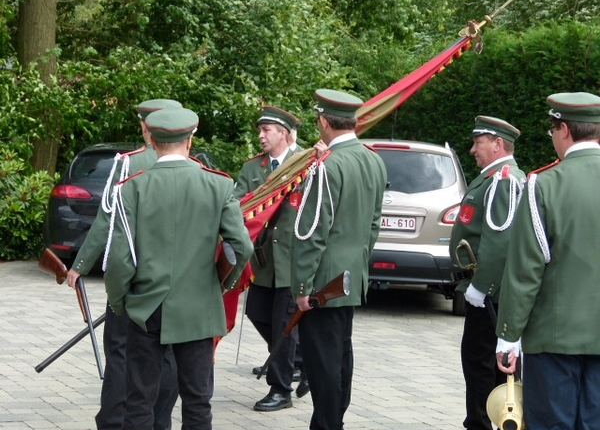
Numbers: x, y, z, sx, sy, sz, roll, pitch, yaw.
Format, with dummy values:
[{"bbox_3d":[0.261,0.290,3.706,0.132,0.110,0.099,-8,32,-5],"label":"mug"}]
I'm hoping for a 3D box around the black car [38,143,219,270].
[{"bbox_3d":[-1.635,-0.109,18.988,1.780,1.510,4.330,3,3,11],"label":"black car"}]

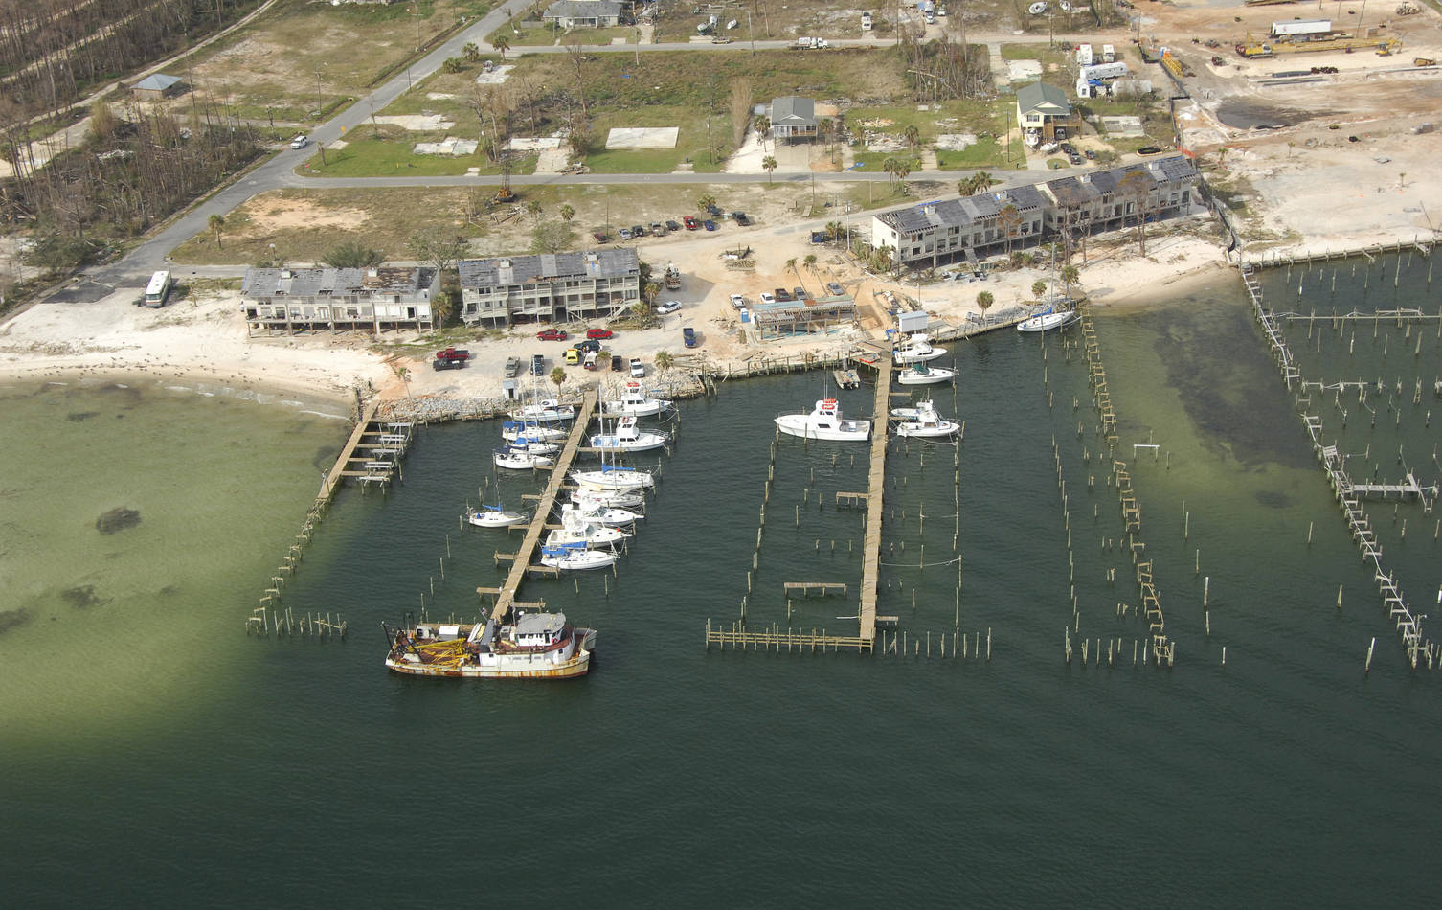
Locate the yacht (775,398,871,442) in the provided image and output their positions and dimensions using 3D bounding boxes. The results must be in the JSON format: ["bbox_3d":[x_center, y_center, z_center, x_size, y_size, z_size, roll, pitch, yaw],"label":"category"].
[{"bbox_3d":[15.582,-5.794,319.972,14.756,5.992,4.722,1,23,5],"label":"yacht"}]

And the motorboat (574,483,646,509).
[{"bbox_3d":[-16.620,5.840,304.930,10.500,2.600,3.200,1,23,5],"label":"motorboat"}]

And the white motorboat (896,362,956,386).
[{"bbox_3d":[35.355,-14.247,355.658,9.600,3.400,3.300,0,23,3],"label":"white motorboat"}]

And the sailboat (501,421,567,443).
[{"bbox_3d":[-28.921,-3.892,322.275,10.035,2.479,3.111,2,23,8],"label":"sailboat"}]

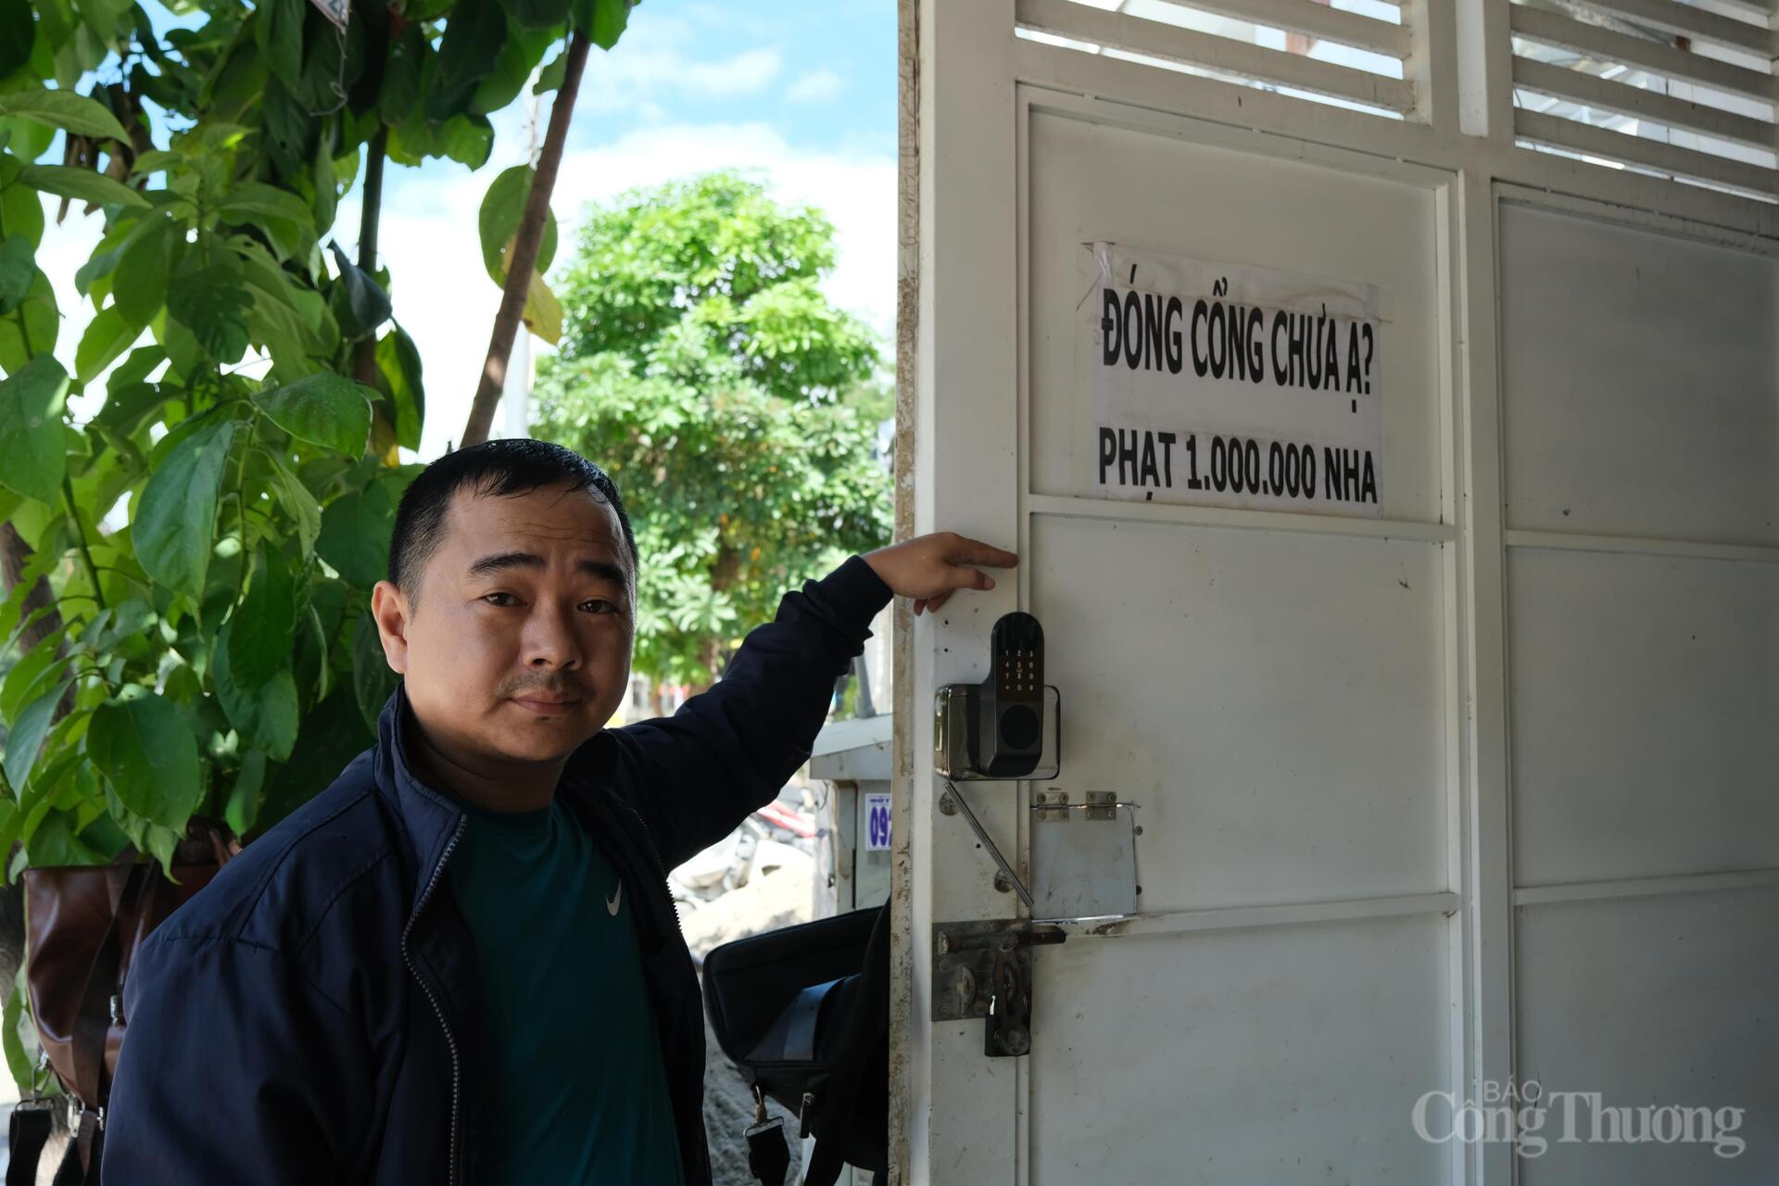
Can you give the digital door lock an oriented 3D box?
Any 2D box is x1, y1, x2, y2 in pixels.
[{"bbox_3d":[0.121,0.108,1.495,0.128,0.173,0.080,2,-4,-24],"label":"digital door lock"}]

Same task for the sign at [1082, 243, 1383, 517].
[{"bbox_3d":[0.423,-0.246,1.707,0.422,0.296,0.004,2,-4,-24],"label":"sign"}]

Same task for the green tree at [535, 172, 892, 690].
[{"bbox_3d":[-1.230,-0.415,10.328,2.800,5.211,2.800,0,-4,0],"label":"green tree"}]

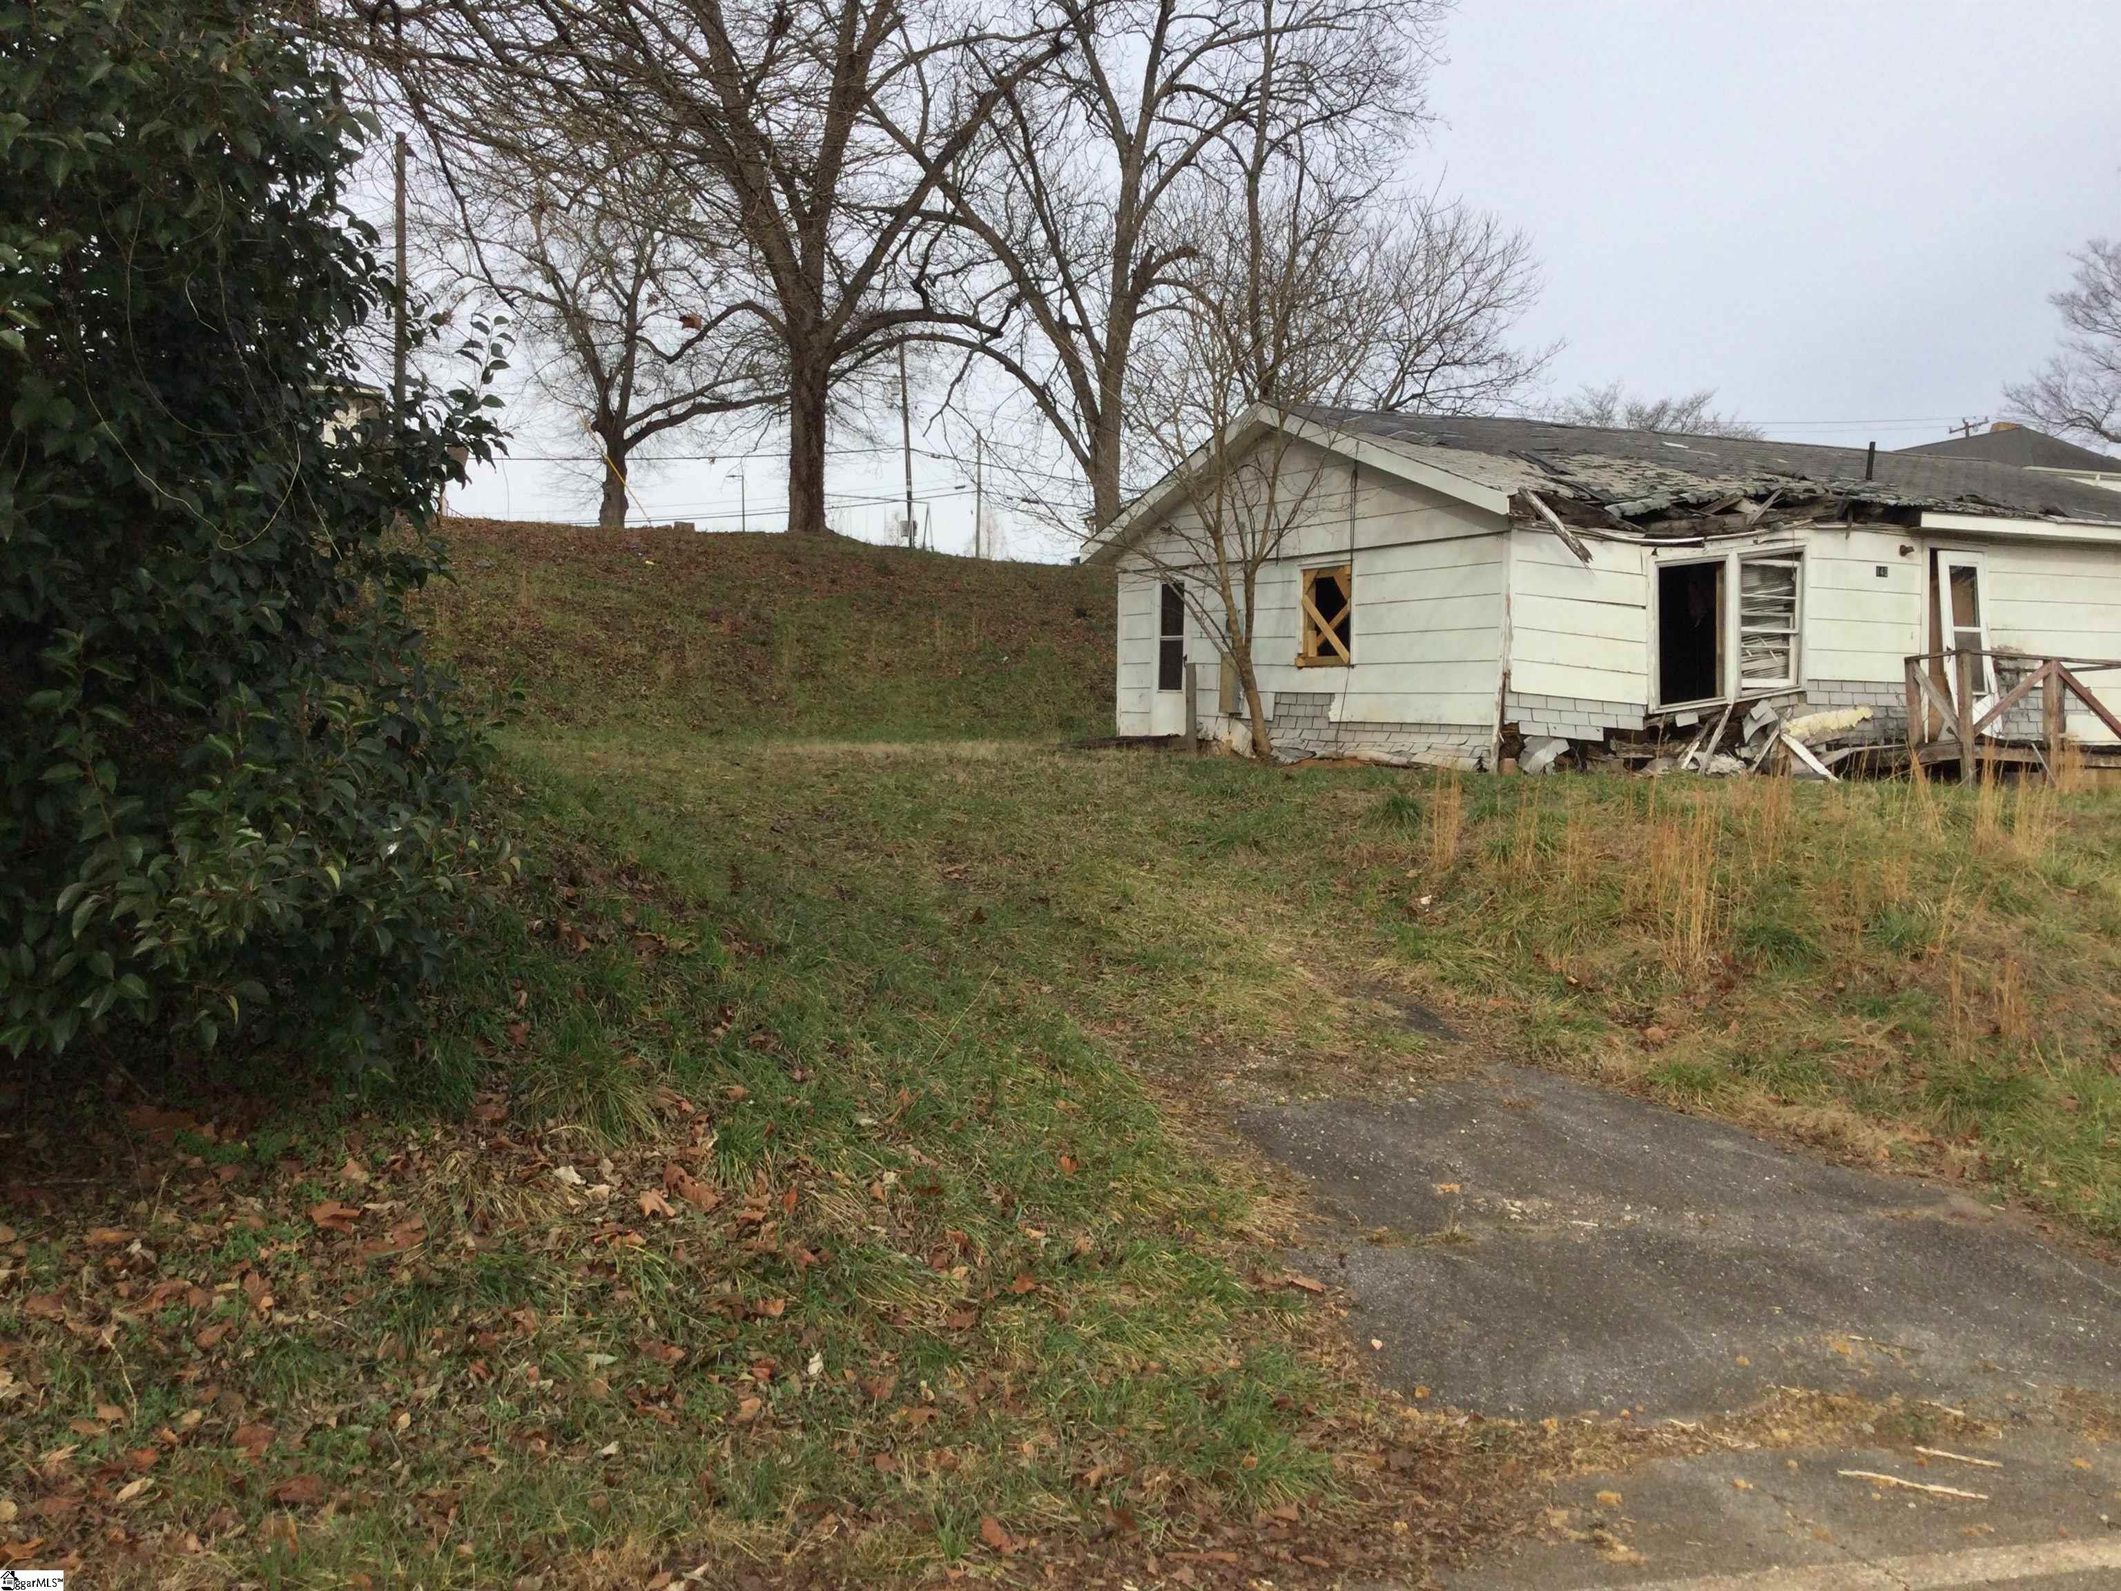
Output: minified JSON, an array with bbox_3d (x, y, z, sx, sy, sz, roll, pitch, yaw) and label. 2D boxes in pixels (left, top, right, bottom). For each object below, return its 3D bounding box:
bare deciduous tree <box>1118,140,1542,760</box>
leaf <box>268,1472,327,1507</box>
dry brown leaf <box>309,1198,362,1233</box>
[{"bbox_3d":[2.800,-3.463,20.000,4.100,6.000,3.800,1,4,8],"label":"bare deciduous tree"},{"bbox_3d":[-1.405,1.279,3.500,0.108,0.033,0.085,-2,4,-22],"label":"leaf"},{"bbox_3d":[-1.851,1.073,4.850,0.133,0.052,0.115,-1,4,-21],"label":"dry brown leaf"}]

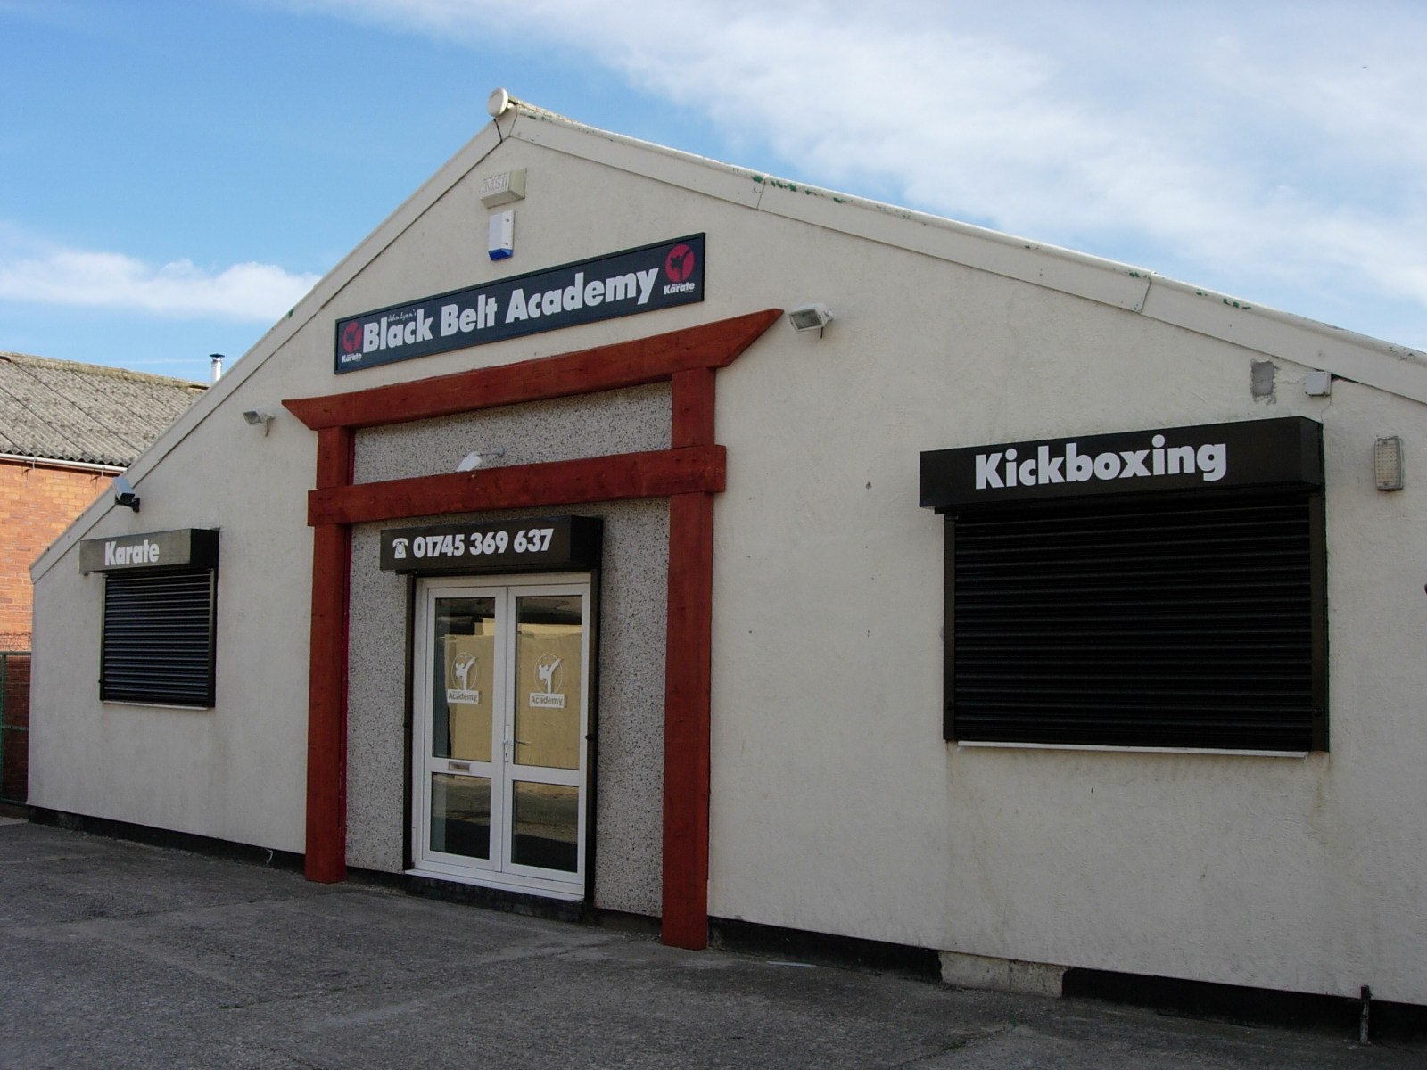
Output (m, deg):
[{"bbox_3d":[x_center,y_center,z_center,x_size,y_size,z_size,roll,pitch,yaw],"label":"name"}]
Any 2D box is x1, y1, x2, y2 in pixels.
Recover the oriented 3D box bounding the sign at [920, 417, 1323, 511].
[{"bbox_3d":[2.002,-0.336,7.878,2.060,0.300,0.280,-4,-7,40],"label":"sign"}]

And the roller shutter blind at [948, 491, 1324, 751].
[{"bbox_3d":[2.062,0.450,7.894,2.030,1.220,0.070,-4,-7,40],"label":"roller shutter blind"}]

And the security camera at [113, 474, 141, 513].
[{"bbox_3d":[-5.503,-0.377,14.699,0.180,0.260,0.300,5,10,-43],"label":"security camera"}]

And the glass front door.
[{"bbox_3d":[-1.493,1.373,11.005,1.770,2.140,0.100,-4,-7,40],"label":"glass front door"}]

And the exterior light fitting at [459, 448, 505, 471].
[{"bbox_3d":[-1.634,-0.528,10.979,0.130,0.170,0.320,-4,5,40],"label":"exterior light fitting"}]

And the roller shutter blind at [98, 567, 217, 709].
[{"bbox_3d":[-4.995,0.919,14.025,1.880,1.200,0.070,-4,-7,40],"label":"roller shutter blind"}]

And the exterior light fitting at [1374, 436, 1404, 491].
[{"bbox_3d":[3.065,-0.318,7.082,0.115,0.240,0.080,-4,-7,40],"label":"exterior light fitting"}]

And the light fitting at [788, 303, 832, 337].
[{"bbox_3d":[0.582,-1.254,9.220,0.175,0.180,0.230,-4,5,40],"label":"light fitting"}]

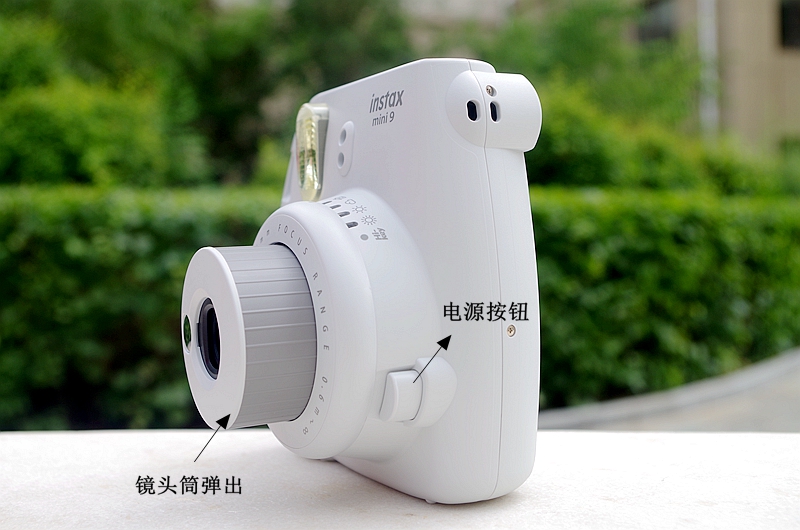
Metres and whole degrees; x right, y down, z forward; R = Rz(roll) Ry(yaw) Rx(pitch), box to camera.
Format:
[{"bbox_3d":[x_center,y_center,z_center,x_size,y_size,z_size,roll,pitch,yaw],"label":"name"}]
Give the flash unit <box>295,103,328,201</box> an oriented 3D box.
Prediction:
[{"bbox_3d":[-0.028,-0.035,0.297,0.006,0.029,0.013,-3,2,-31],"label":"flash unit"}]

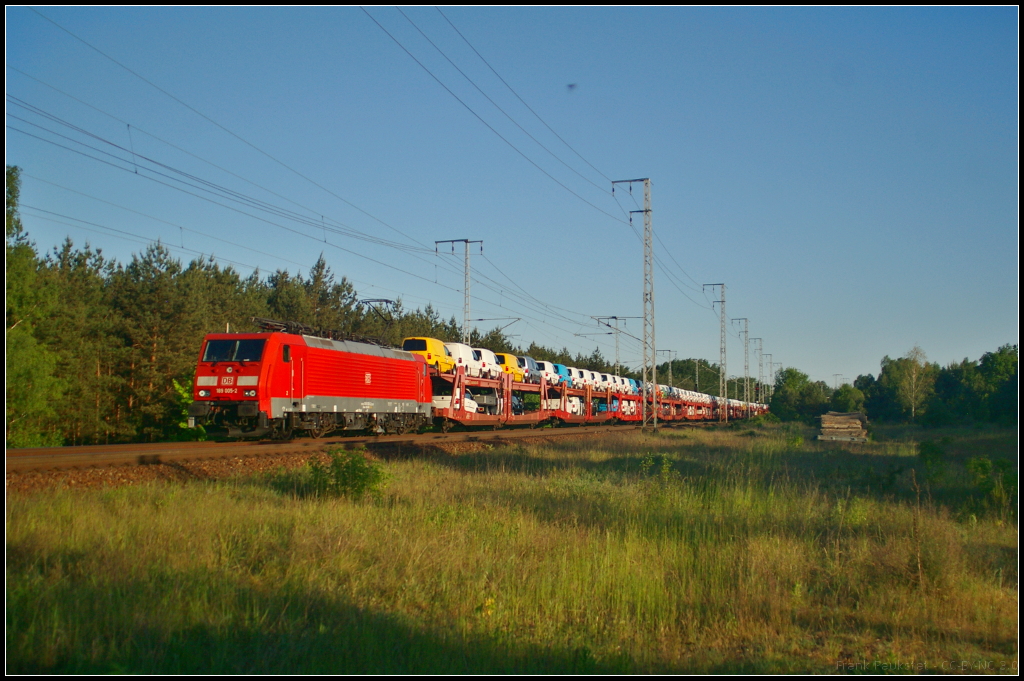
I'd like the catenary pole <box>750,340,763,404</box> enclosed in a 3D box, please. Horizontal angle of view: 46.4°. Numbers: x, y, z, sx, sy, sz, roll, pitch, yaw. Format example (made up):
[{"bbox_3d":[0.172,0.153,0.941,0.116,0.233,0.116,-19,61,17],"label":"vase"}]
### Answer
[{"bbox_3d":[53.330,8.550,259.710,3.000,17.650,0.850,-1,-4,14],"label":"catenary pole"}]

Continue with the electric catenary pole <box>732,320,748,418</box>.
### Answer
[{"bbox_3d":[39.410,5.090,205.010,3.000,17.570,0.850,-1,-4,14],"label":"electric catenary pole"}]

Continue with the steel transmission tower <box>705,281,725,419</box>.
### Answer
[{"bbox_3d":[26.070,1.650,152.550,3.000,17.800,0.850,-1,-4,14],"label":"steel transmission tower"}]

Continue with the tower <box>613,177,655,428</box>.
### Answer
[{"bbox_3d":[8.640,-2.550,84.030,3.000,17.720,0.850,-1,-4,14],"label":"tower"}]

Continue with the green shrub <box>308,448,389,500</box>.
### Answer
[{"bbox_3d":[-3.013,2.497,22.000,1.450,1.120,1.300,0,-4,-8],"label":"green shrub"}]

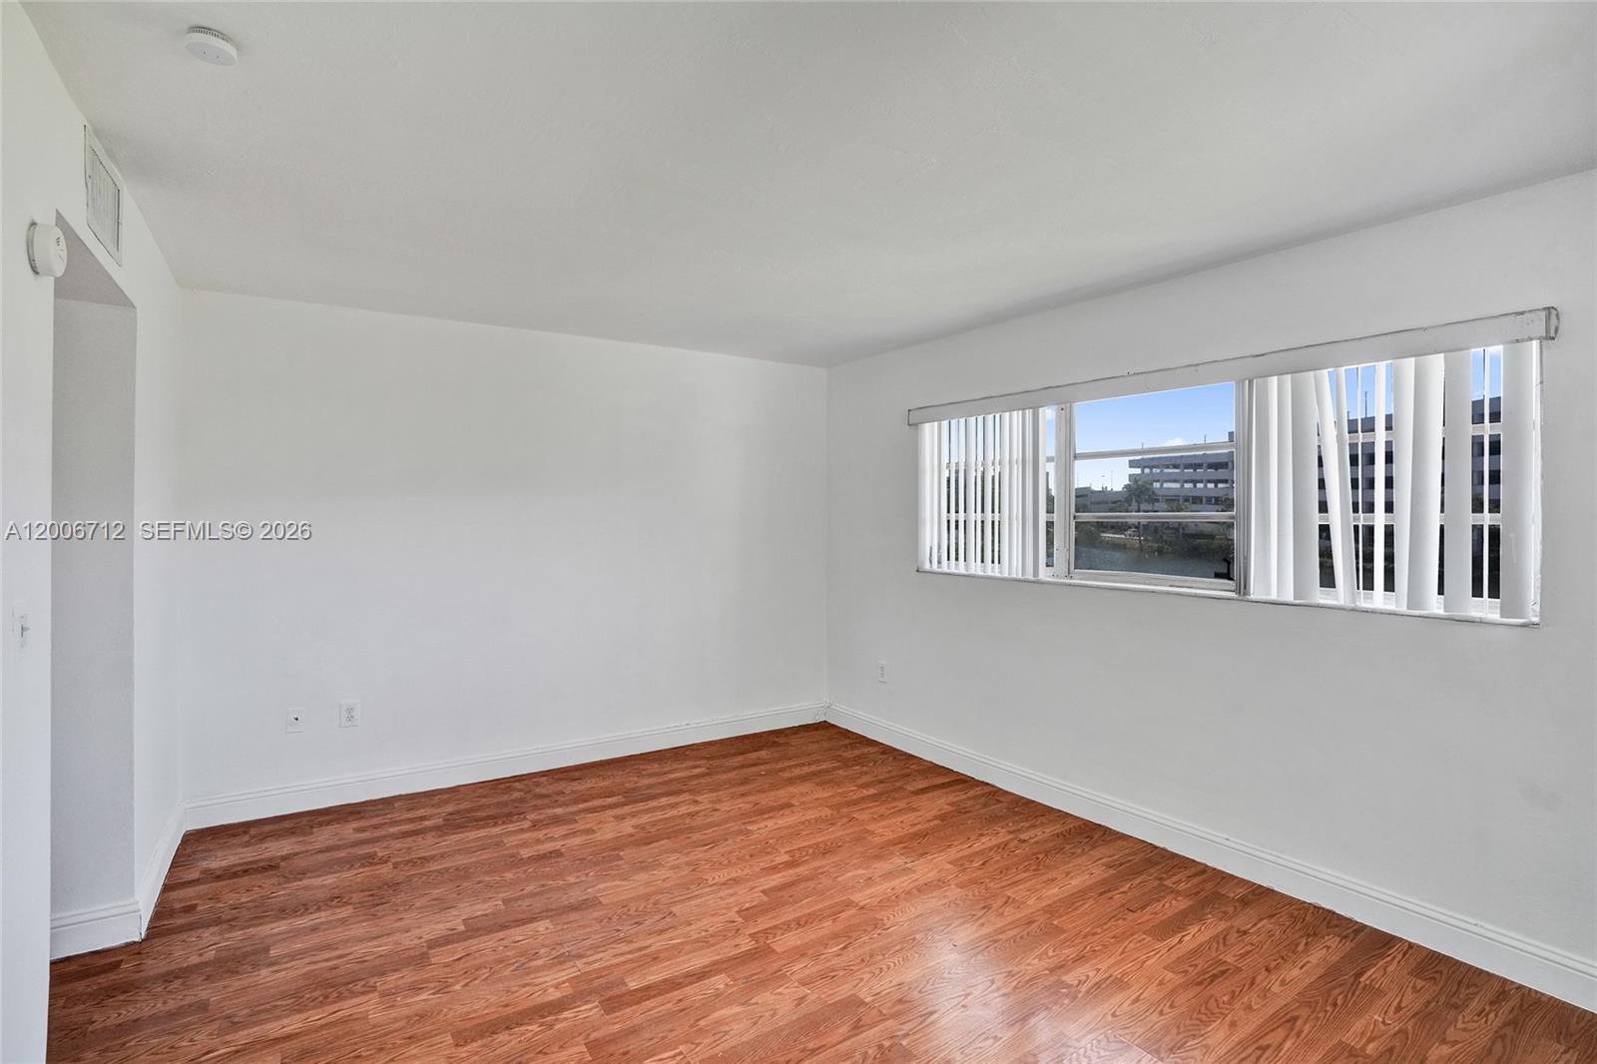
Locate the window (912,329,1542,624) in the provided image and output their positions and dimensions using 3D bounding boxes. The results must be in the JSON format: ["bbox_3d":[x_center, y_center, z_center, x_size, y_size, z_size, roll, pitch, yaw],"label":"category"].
[{"bbox_3d":[1.433,-0.223,3.158,0.119,0.934,2.624,0,1,-36],"label":"window"}]

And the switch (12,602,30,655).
[{"bbox_3d":[-1.606,0.200,1.472,0.018,0.117,0.075,0,1,-34],"label":"switch"}]

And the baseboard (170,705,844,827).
[{"bbox_3d":[-1.285,1.268,4.115,3.471,0.140,0.025,0,1,-32],"label":"baseboard"}]

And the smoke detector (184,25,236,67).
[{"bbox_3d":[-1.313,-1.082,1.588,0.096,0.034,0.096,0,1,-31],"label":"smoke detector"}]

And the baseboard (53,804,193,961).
[{"bbox_3d":[-2.641,1.319,2.788,0.247,0.139,1.047,0,1,-34],"label":"baseboard"}]

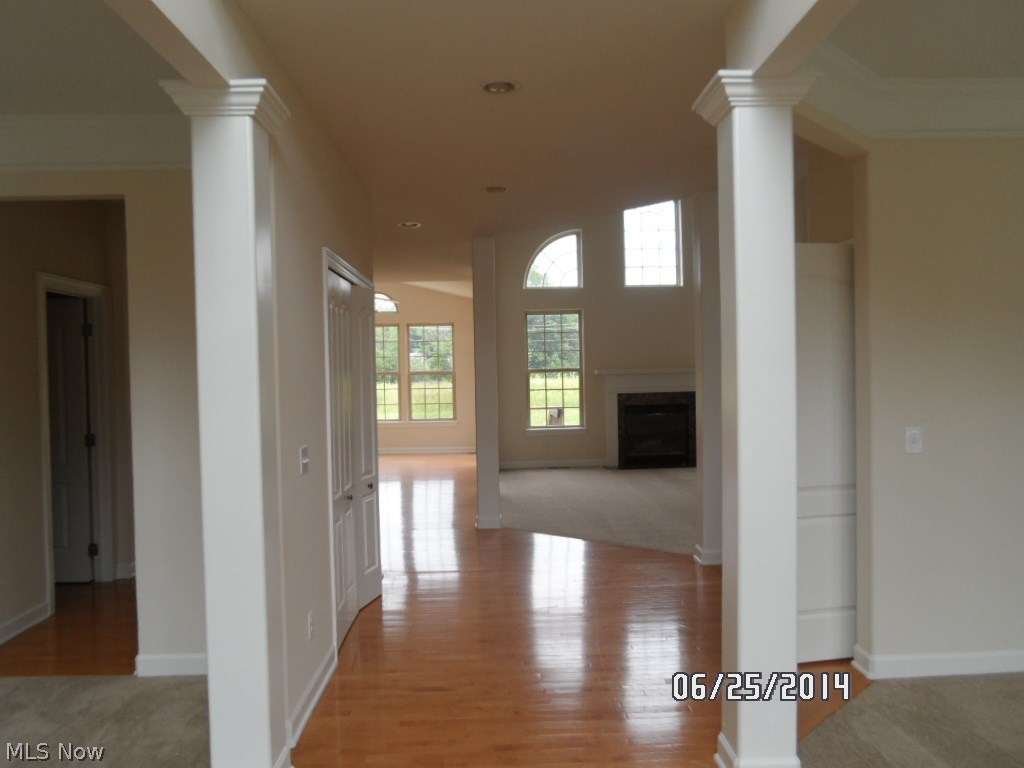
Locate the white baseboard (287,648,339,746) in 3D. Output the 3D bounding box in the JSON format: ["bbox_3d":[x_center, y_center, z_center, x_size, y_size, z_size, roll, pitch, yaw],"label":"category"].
[{"bbox_3d":[-0.894,1.371,3.360,0.022,0.113,0.870,-1,1,-2],"label":"white baseboard"}]

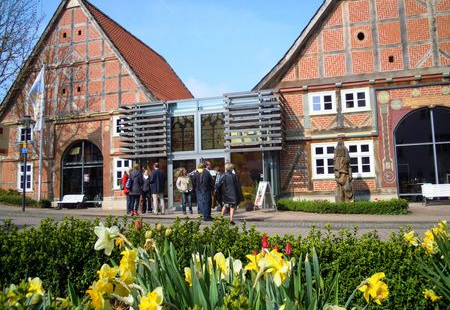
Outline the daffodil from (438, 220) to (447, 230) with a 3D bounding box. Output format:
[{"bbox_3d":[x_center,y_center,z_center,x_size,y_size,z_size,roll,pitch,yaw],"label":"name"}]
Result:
[{"bbox_3d":[1.374,0.445,2.300,0.050,0.060,0.055,2,-6,-37],"label":"daffodil"}]

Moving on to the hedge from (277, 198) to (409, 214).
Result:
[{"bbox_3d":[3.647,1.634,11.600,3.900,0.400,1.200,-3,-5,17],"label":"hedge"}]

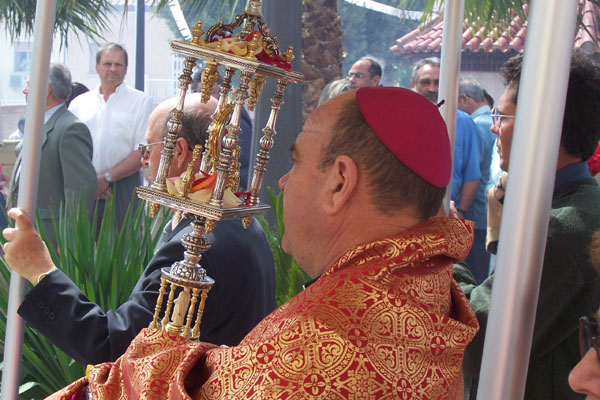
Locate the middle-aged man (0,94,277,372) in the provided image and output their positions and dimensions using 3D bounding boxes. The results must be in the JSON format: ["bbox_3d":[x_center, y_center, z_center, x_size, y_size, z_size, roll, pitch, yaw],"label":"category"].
[{"bbox_3d":[-0.350,0.590,2.610,0.600,1.680,0.570,2,6,9],"label":"middle-aged man"}]

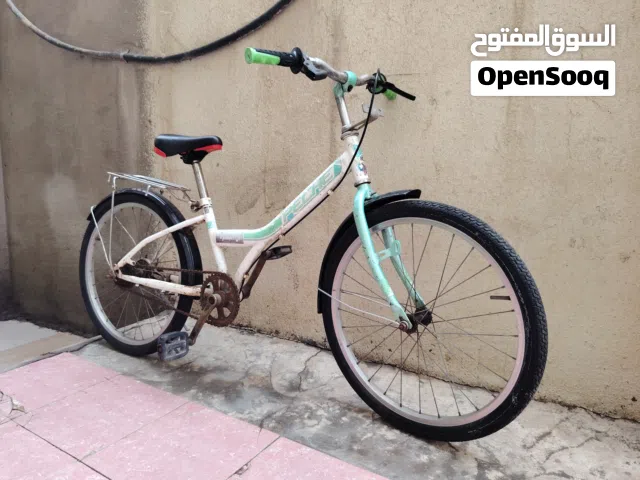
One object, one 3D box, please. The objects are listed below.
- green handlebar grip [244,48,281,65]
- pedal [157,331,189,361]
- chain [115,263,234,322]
[{"bbox_3d":[-0.120,-0.392,0.952,0.079,0.031,0.031,-14,15,-38],"label":"green handlebar grip"},{"bbox_3d":[-0.421,0.304,1.268,0.028,0.064,0.096,-5,0,29],"label":"pedal"},{"bbox_3d":[-0.467,0.162,1.395,0.540,0.150,0.022,5,4,29],"label":"chain"}]

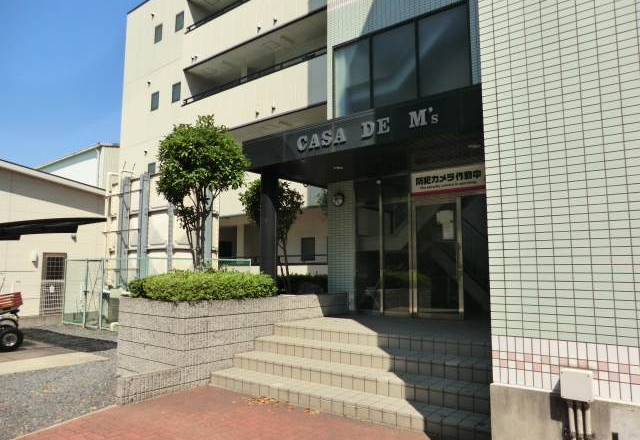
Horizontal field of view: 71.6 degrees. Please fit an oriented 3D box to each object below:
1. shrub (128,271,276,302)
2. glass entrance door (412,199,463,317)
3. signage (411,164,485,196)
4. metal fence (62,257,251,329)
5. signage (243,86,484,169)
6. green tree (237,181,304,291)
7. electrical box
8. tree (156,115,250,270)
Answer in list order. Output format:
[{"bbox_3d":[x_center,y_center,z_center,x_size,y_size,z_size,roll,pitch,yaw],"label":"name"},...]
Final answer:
[{"bbox_3d":[-1.750,0.985,6.802,1.580,0.420,1.750,-5,-9,37],"label":"shrub"},{"bbox_3d":[1.959,0.627,7.525,0.920,2.085,0.080,-5,-9,37],"label":"glass entrance door"},{"bbox_3d":[2.126,-0.670,7.471,1.270,0.380,0.060,-5,-9,37],"label":"signage"},{"bbox_3d":[-4.723,2.096,12.947,4.180,1.820,3.350,-5,-9,37],"label":"metal fence"},{"bbox_3d":[0.434,-1.208,6.123,4.280,0.490,0.180,-5,-9,37],"label":"signage"},{"bbox_3d":[-0.915,0.333,8.255,1.160,2.030,1.130,0,-7,0],"label":"green tree"},{"bbox_3d":[1.468,0.938,2.530,0.159,0.163,0.070,-5,-9,37],"label":"electrical box"},{"bbox_3d":[-1.835,-0.264,6.850,1.360,2.790,1.340,-5,-9,37],"label":"tree"}]

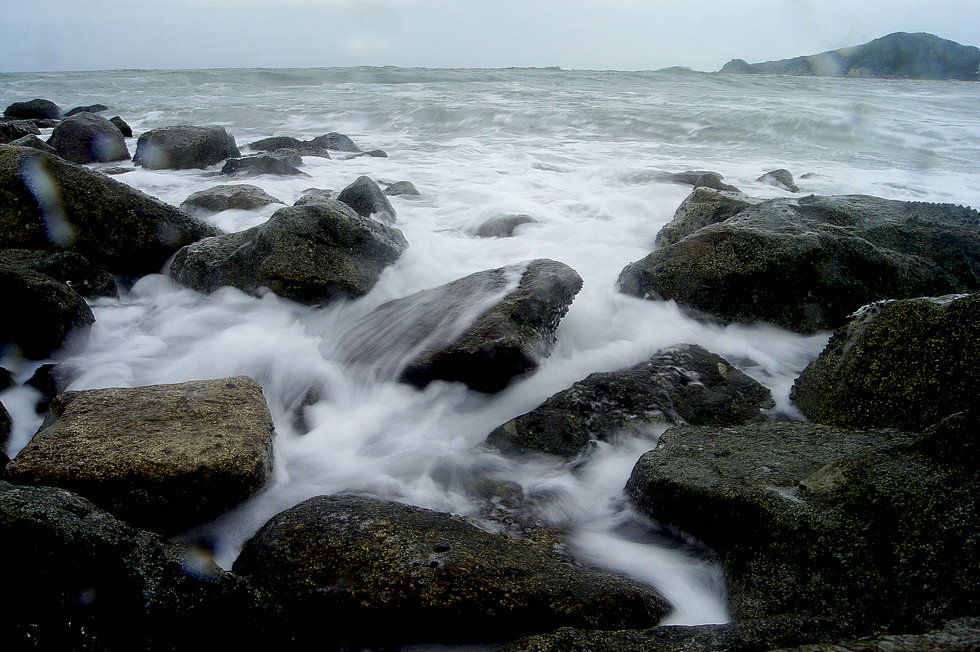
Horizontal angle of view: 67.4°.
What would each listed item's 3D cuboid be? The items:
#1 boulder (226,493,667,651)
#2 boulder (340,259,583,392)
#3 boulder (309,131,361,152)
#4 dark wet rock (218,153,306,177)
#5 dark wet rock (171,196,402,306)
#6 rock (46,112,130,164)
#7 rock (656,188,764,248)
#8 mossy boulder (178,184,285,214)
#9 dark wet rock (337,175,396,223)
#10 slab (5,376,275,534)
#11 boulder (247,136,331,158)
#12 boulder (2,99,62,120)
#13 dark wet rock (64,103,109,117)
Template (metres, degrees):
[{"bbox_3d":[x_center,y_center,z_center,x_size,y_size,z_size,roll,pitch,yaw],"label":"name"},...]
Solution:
[{"bbox_3d":[-0.100,0.851,2.538,1.420,0.430,0.660,-3,19,-9],"label":"boulder"},{"bbox_3d":[-0.183,-0.036,4.638,1.442,0.625,0.937,-7,20,-19],"label":"boulder"},{"bbox_3d":[-3.540,-4.210,16.753,1.129,0.465,0.847,0,19,0],"label":"boulder"},{"bbox_3d":[-3.920,-2.806,12.786,1.450,0.450,0.900,0,19,0],"label":"dark wet rock"},{"bbox_3d":[-1.720,-0.665,6.331,1.950,0.750,1.300,5,20,14],"label":"dark wet rock"},{"bbox_3d":[-8.157,-3.822,14.966,1.378,1.004,1.171,0,19,0],"label":"rock"},{"bbox_3d":[2.300,-1.134,7.809,1.120,0.670,1.000,0,19,0],"label":"rock"},{"bbox_3d":[-3.478,-1.717,9.936,1.305,0.326,0.978,0,19,0],"label":"mossy boulder"},{"bbox_3d":[-1.460,-1.391,8.567,0.680,0.660,0.620,0,19,0],"label":"dark wet rock"},{"bbox_3d":[-1.480,0.636,3.291,1.030,0.480,0.920,-3,19,-8],"label":"slab"},{"bbox_3d":[-4.290,-3.816,15.691,1.697,0.418,1.103,0,19,0],"label":"boulder"},{"bbox_3d":[-14.713,-6.956,23.594,1.516,0.666,1.137,0,19,0],"label":"boulder"},{"bbox_3d":[-15.200,-8.124,27.876,1.500,0.700,1.100,0,19,0],"label":"dark wet rock"}]

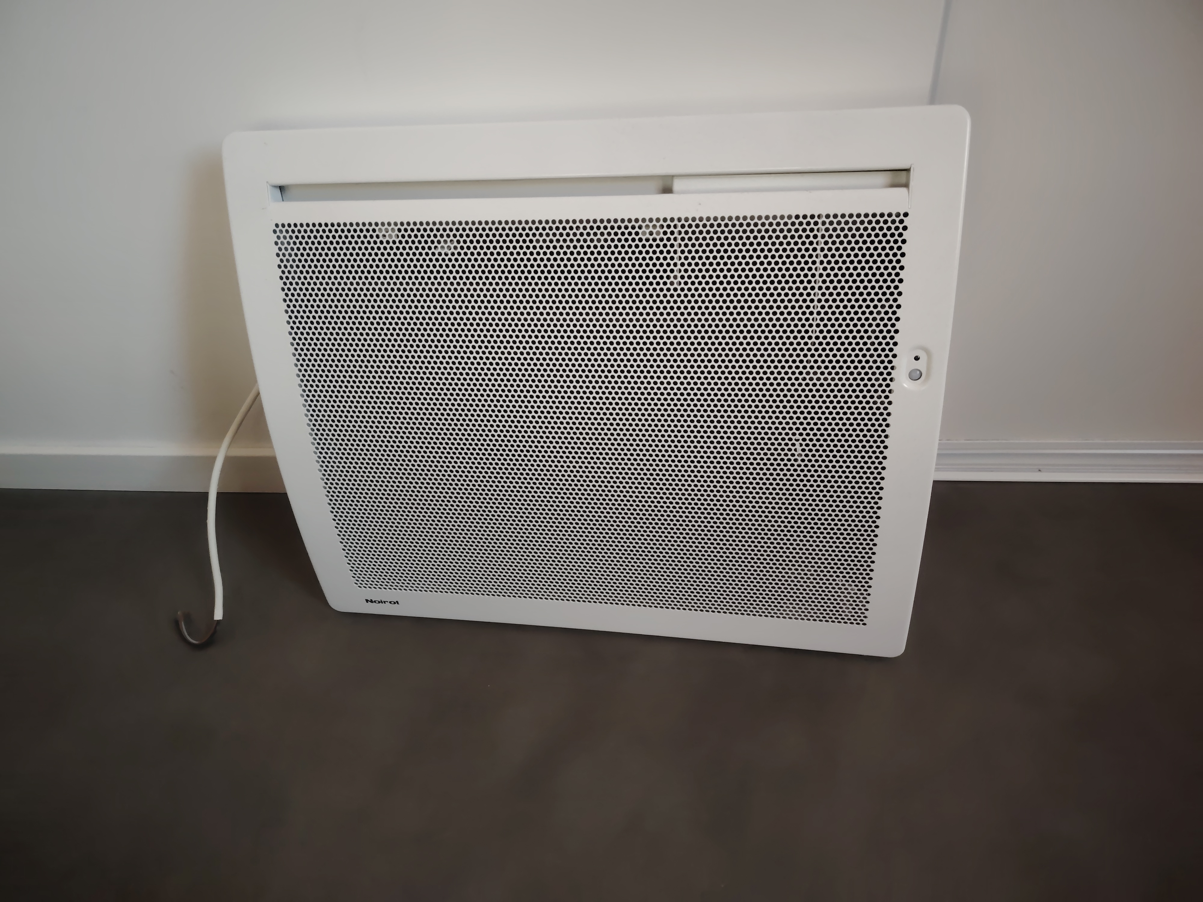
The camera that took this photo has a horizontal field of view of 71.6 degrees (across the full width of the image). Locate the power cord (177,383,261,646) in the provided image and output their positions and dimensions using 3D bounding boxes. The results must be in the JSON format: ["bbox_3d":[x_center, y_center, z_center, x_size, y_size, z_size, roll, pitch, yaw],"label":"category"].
[{"bbox_3d":[-0.406,0.065,0.868,0.119,0.224,0.162,0,39,8],"label":"power cord"}]

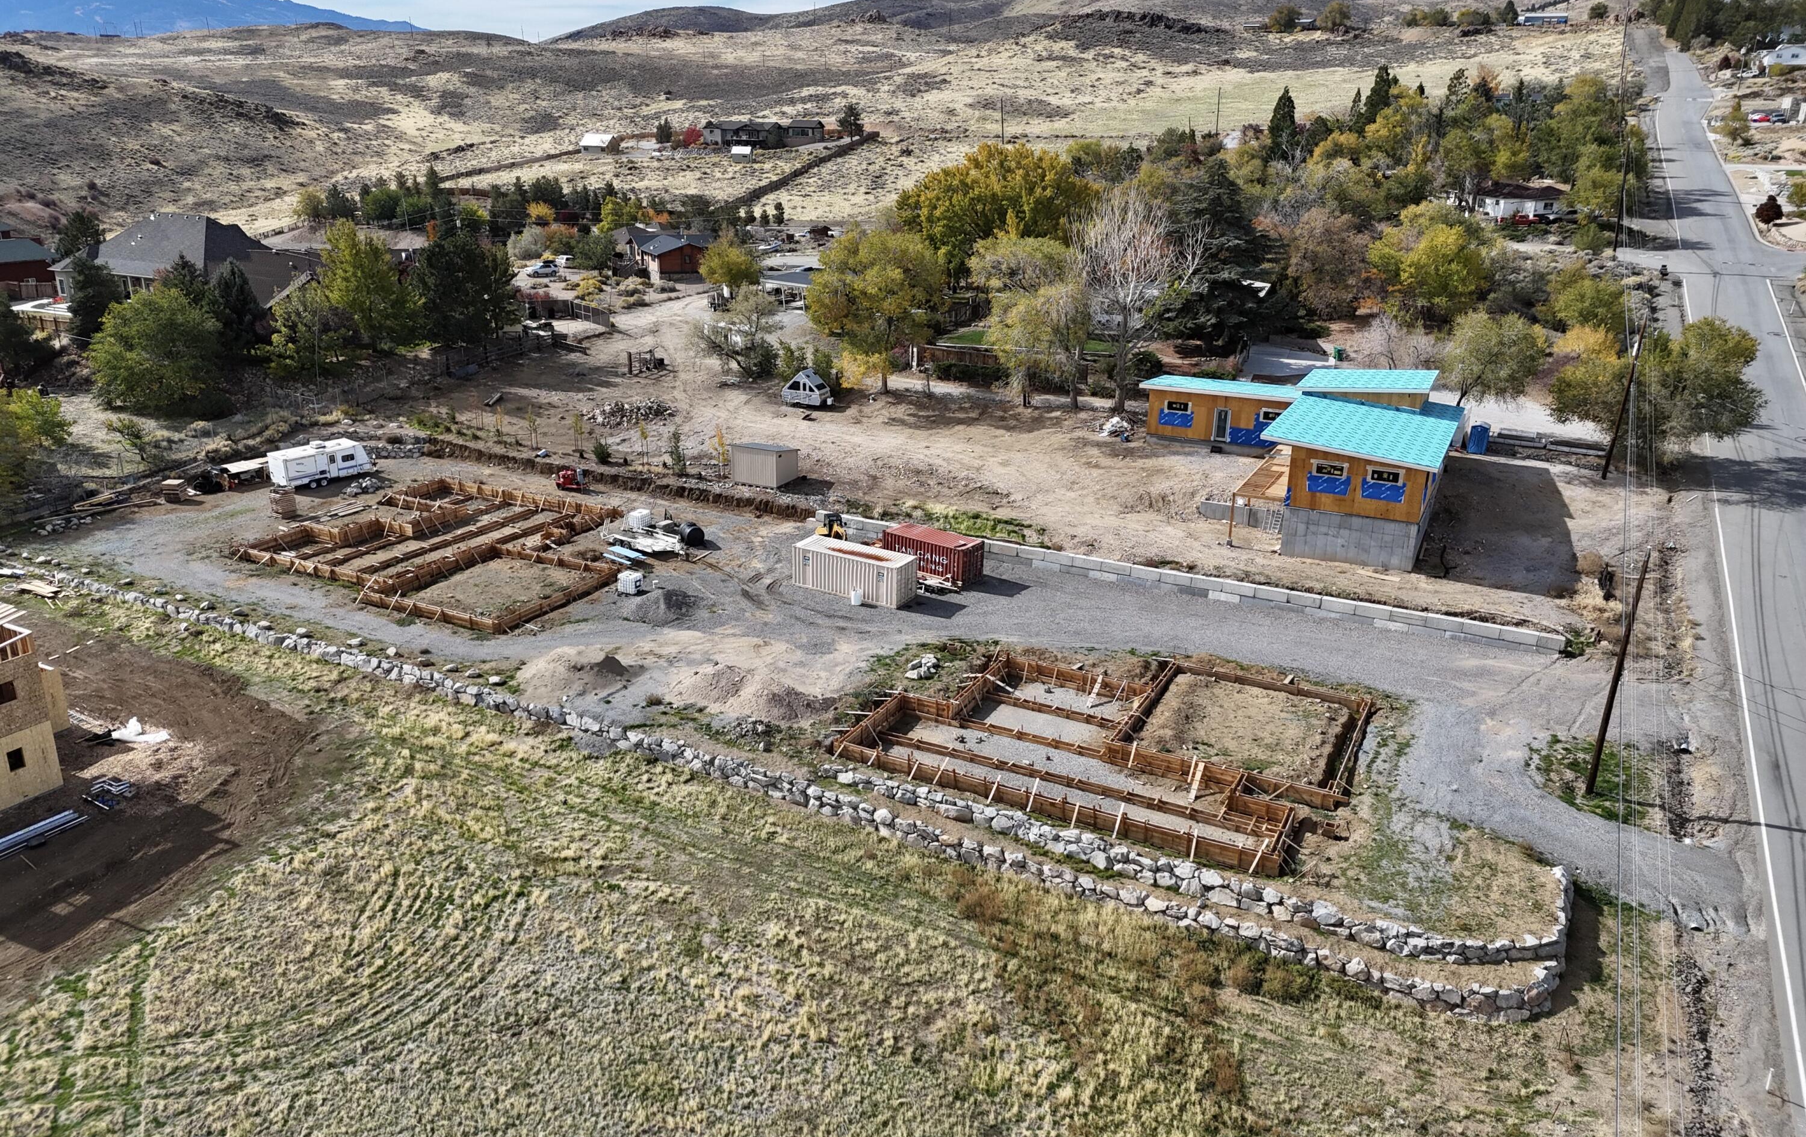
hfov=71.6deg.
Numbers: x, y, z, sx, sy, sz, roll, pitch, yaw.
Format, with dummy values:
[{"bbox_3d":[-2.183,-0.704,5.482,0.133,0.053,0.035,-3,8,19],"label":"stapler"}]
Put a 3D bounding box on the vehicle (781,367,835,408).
[{"bbox_3d":[-8.200,-15.750,110.200,4.300,2.950,2.050,9,20,22],"label":"vehicle"}]

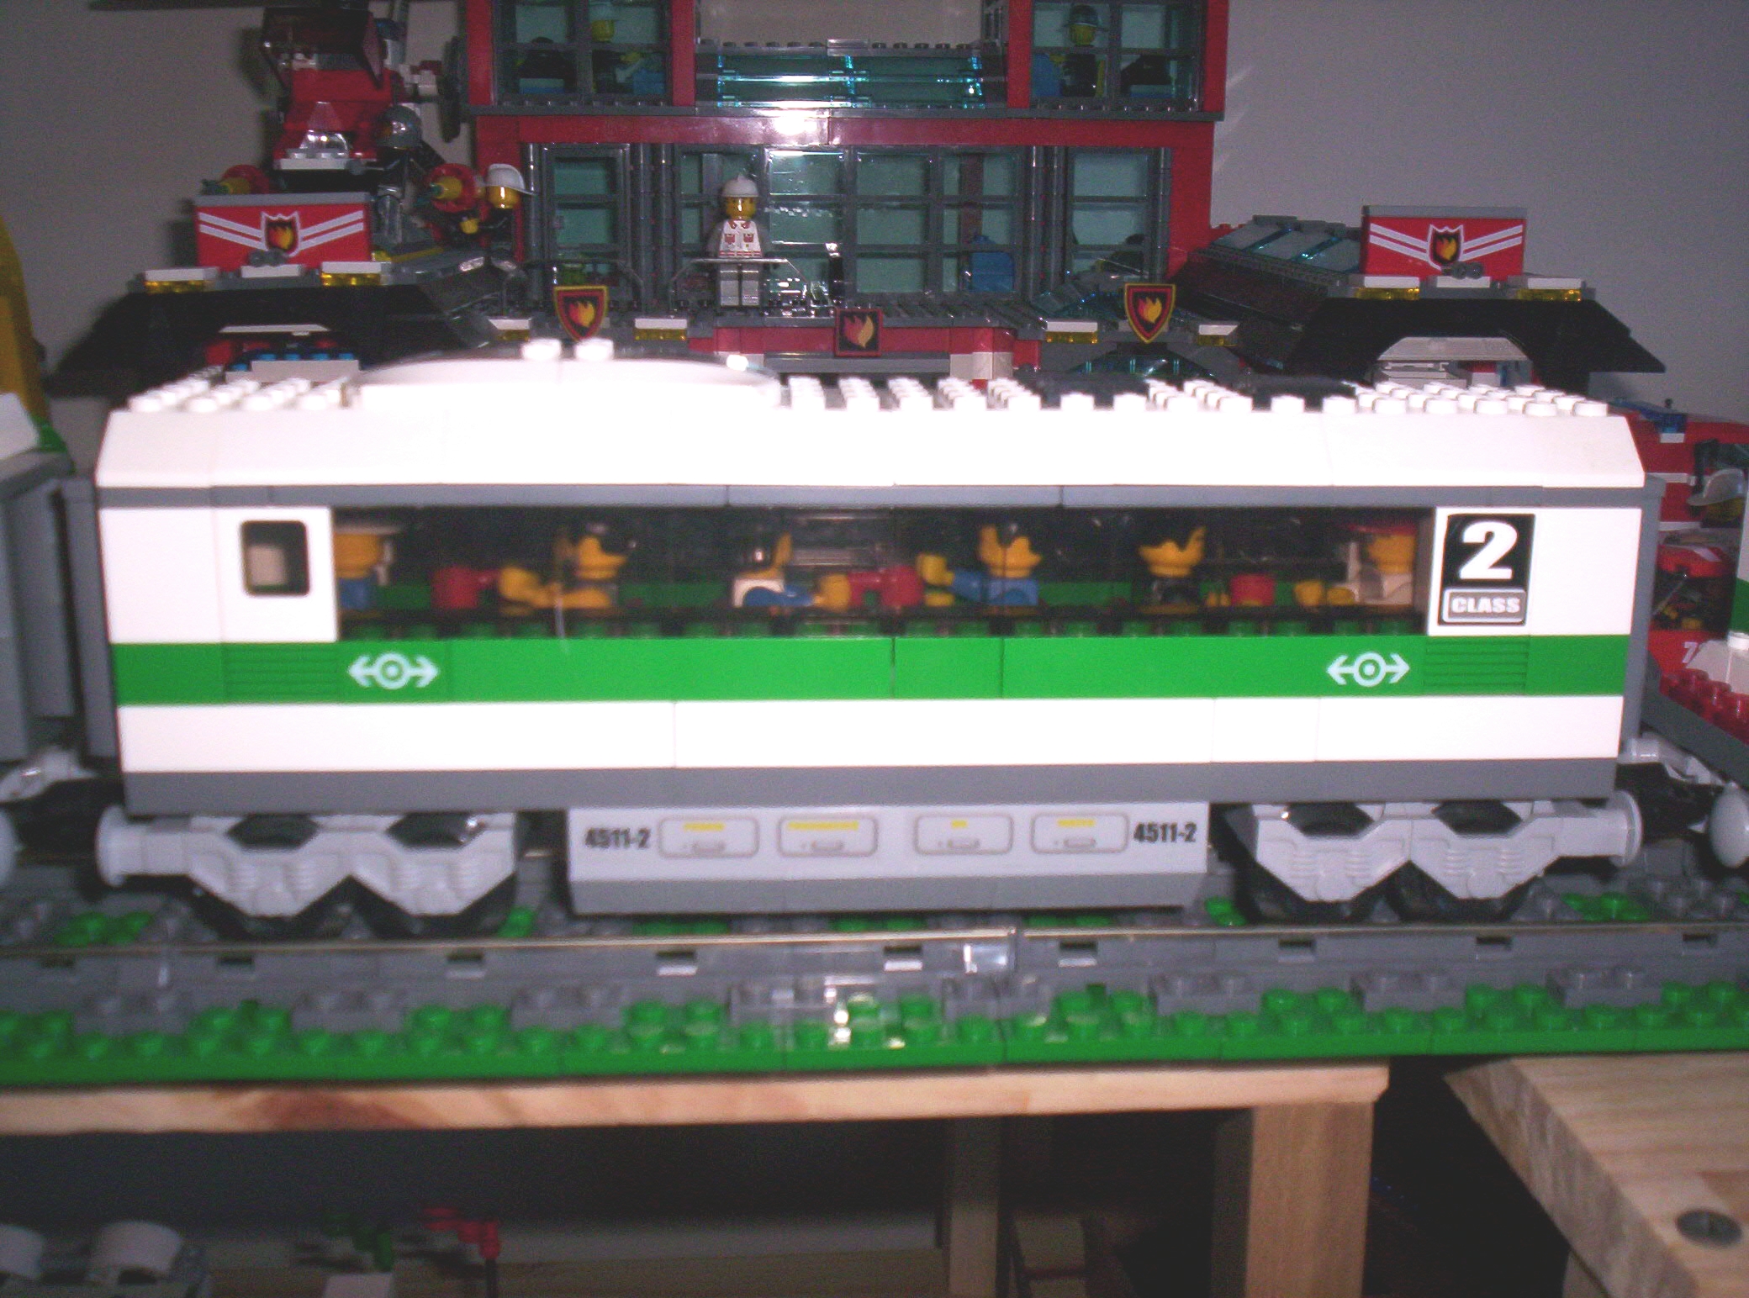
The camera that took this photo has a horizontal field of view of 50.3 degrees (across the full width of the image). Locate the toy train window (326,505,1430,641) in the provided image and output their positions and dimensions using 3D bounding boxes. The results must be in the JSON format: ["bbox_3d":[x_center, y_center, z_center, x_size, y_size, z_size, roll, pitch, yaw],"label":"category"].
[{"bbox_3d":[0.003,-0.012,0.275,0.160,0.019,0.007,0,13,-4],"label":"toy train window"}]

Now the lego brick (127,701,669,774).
[{"bbox_3d":[-0.069,0.012,0.274,0.080,0.010,0.008,0,12,-4],"label":"lego brick"}]

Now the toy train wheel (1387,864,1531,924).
[{"bbox_3d":[0.093,0.033,0.294,0.022,0.021,0.007,0,13,-4],"label":"toy train wheel"}]

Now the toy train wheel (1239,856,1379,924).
[{"bbox_3d":[0.069,0.034,0.292,0.021,0.021,0.006,0,12,-4],"label":"toy train wheel"}]

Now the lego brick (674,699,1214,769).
[{"bbox_3d":[0.010,0.011,0.280,0.080,0.010,0.008,0,12,-4],"label":"lego brick"}]

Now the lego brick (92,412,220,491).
[{"bbox_3d":[-0.101,-0.030,0.267,0.016,0.010,0.016,0,12,-4],"label":"lego brick"}]

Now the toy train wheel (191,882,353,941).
[{"bbox_3d":[-0.090,0.034,0.280,0.022,0.021,0.007,0,13,-4],"label":"toy train wheel"}]

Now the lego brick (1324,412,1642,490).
[{"bbox_3d":[0.090,-0.030,0.283,0.048,0.010,0.018,0,13,-4],"label":"lego brick"}]

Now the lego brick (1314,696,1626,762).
[{"bbox_3d":[0.090,0.011,0.286,0.048,0.010,0.008,0,12,-4],"label":"lego brick"}]

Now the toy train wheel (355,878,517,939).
[{"bbox_3d":[-0.066,0.034,0.282,0.022,0.021,0.007,0,13,-4],"label":"toy train wheel"}]

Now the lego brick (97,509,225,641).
[{"bbox_3d":[-0.101,-0.011,0.267,0.016,0.019,0.008,0,13,-4],"label":"lego brick"}]

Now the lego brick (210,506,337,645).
[{"bbox_3d":[-0.085,-0.011,0.269,0.016,0.019,0.008,0,13,-4],"label":"lego brick"}]

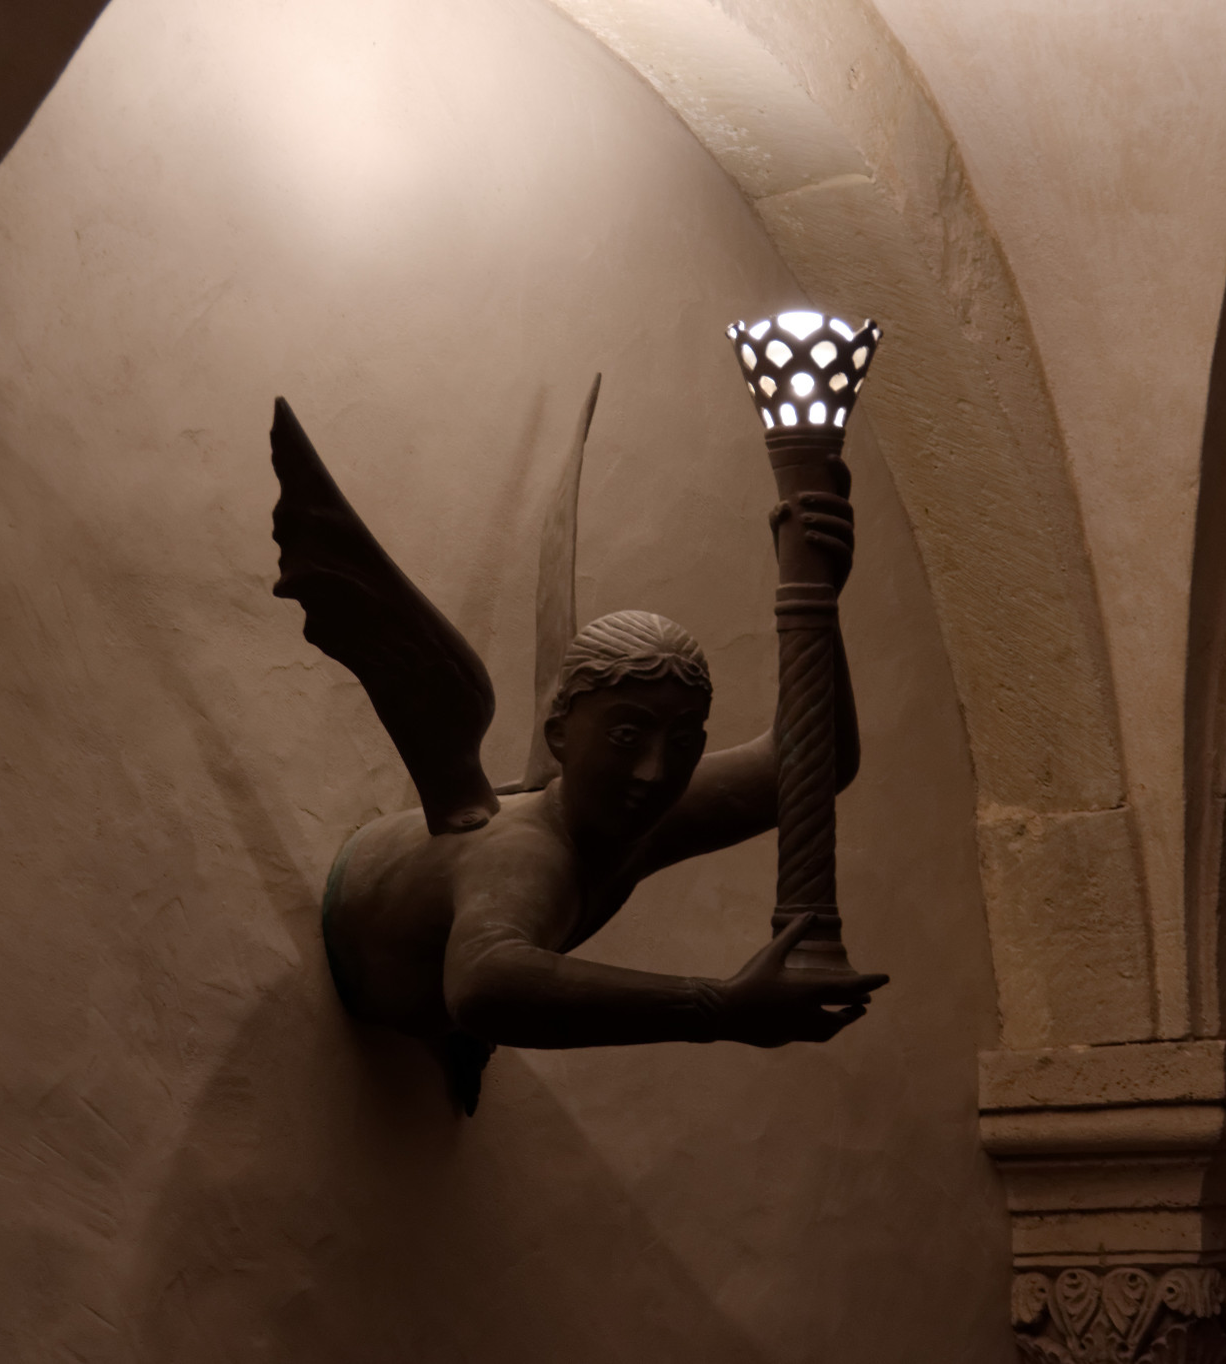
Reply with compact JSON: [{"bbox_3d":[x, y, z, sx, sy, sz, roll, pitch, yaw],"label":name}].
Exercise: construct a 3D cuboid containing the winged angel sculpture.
[{"bbox_3d":[-0.003,0.056,5.300,0.640,0.780,0.640,-5,-8,39],"label":"winged angel sculpture"}]

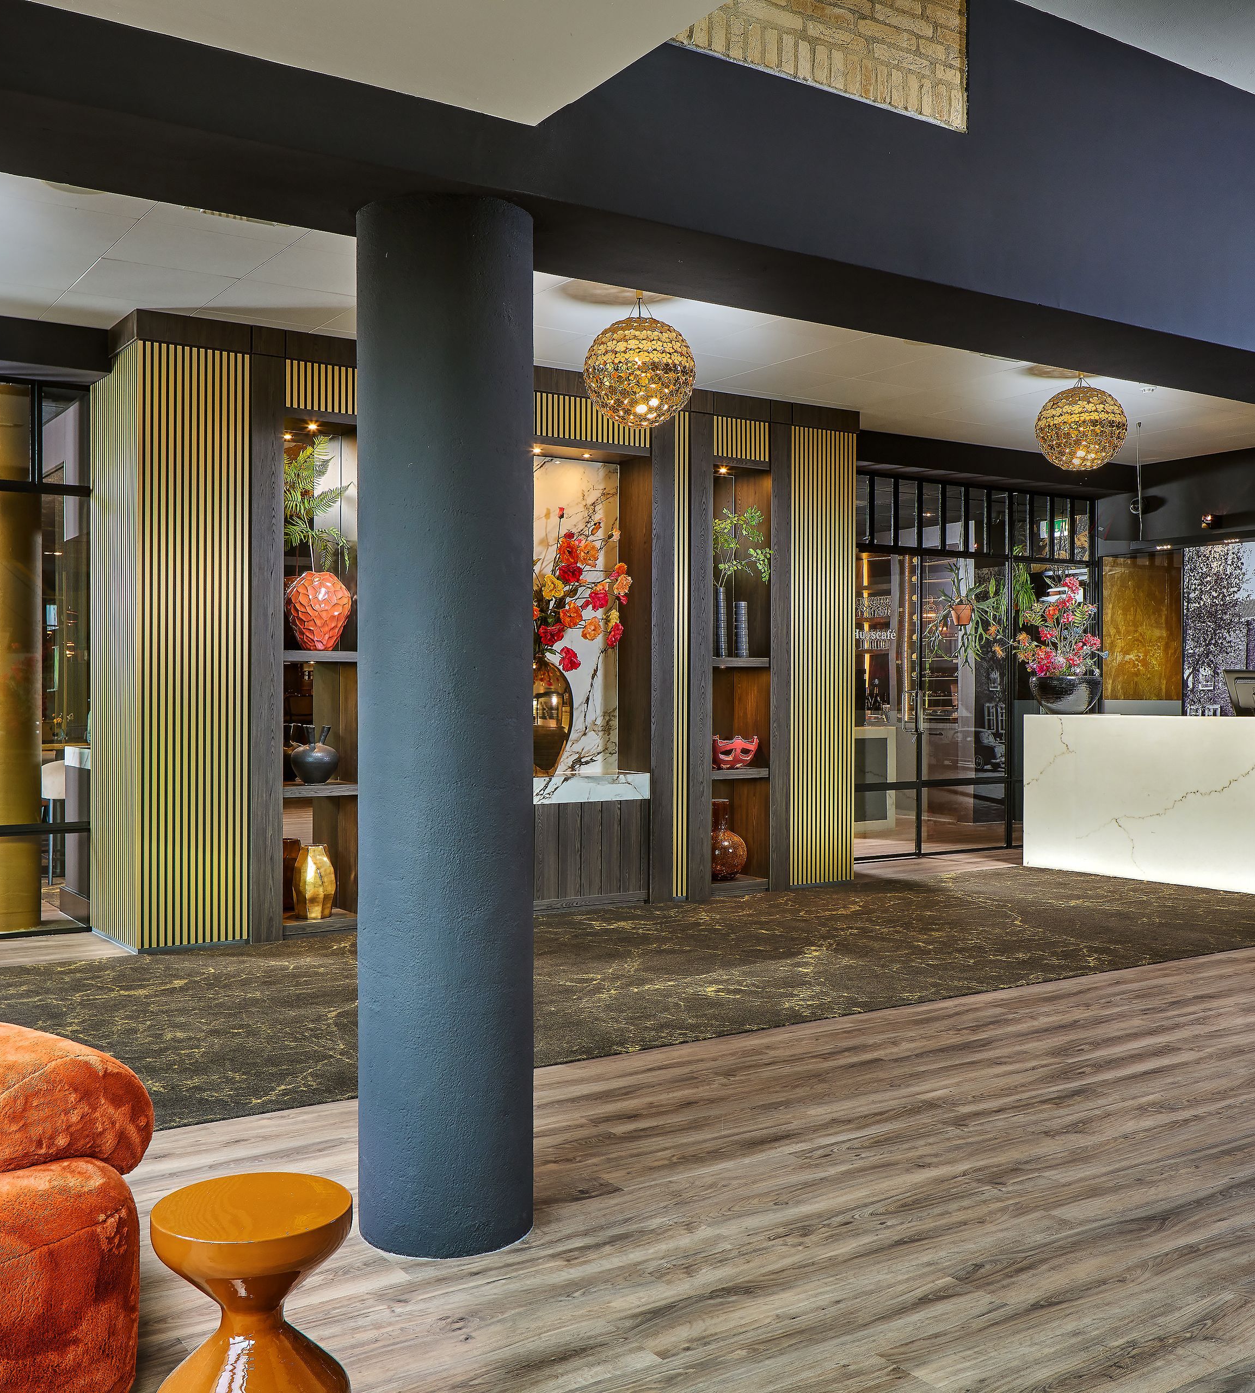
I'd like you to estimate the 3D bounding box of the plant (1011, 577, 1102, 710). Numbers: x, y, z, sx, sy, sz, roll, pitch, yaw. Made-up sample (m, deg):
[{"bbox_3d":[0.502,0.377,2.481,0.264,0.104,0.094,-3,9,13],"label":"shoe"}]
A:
[{"bbox_3d":[3.198,-0.392,10.356,0.580,1.062,0.620,0,0,0],"label":"plant"}]

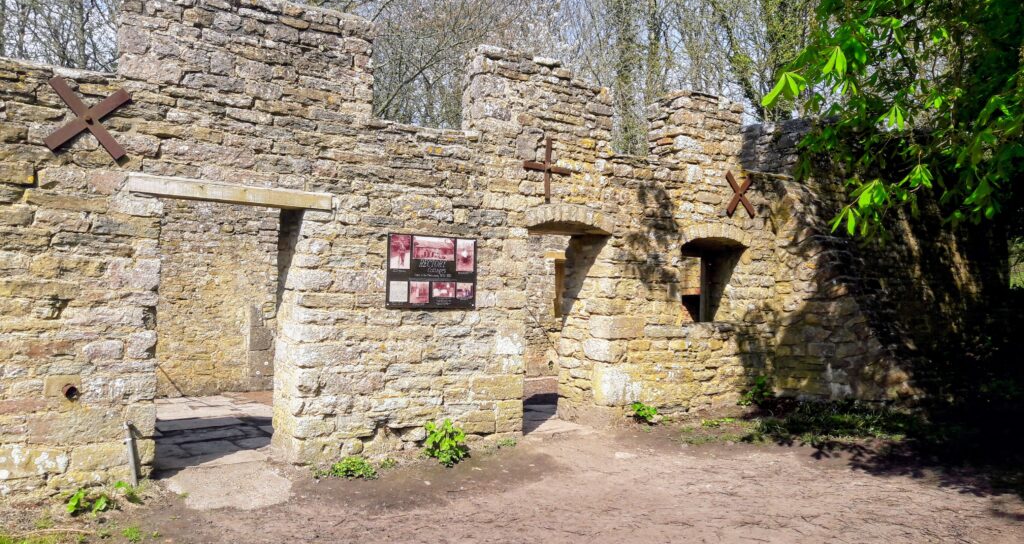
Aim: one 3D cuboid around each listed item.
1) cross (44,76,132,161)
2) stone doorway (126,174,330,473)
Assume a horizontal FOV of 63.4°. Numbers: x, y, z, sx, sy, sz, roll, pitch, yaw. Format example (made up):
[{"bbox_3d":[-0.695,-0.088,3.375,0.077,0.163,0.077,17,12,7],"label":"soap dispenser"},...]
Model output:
[{"bbox_3d":[-3.026,-1.090,5.907,0.550,0.544,0.070,2,-2,-40],"label":"cross"},{"bbox_3d":[-2.385,0.438,6.821,1.645,2.281,0.510,2,-2,-40],"label":"stone doorway"}]

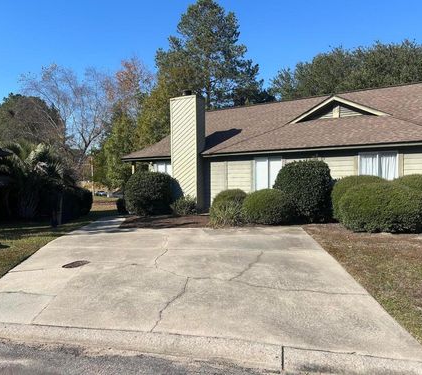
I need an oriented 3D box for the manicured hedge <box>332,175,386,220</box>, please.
[{"bbox_3d":[4.630,0.342,11.400,1.850,1.472,1.700,0,1,30],"label":"manicured hedge"}]

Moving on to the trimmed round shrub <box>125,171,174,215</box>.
[{"bbox_3d":[-2.653,0.205,16.200,2.050,1.877,1.900,0,1,0],"label":"trimmed round shrub"}]

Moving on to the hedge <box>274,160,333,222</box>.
[{"bbox_3d":[3.055,0.107,12.400,1.950,1.998,1.800,0,1,30],"label":"hedge"}]

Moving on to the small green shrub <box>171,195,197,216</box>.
[{"bbox_3d":[-1.101,0.727,15.600,1.050,0.872,0.950,0,1,30],"label":"small green shrub"}]

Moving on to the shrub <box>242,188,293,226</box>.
[{"bbox_3d":[1.774,0.583,12.000,1.550,1.103,1.400,0,1,30],"label":"shrub"}]

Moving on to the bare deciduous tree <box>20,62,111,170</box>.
[{"bbox_3d":[-13.655,-5.360,35.000,8.400,12.210,8.000,0,1,0],"label":"bare deciduous tree"}]

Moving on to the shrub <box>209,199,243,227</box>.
[{"bbox_3d":[0.479,0.765,11.600,1.020,0.819,0.900,0,1,30],"label":"shrub"}]

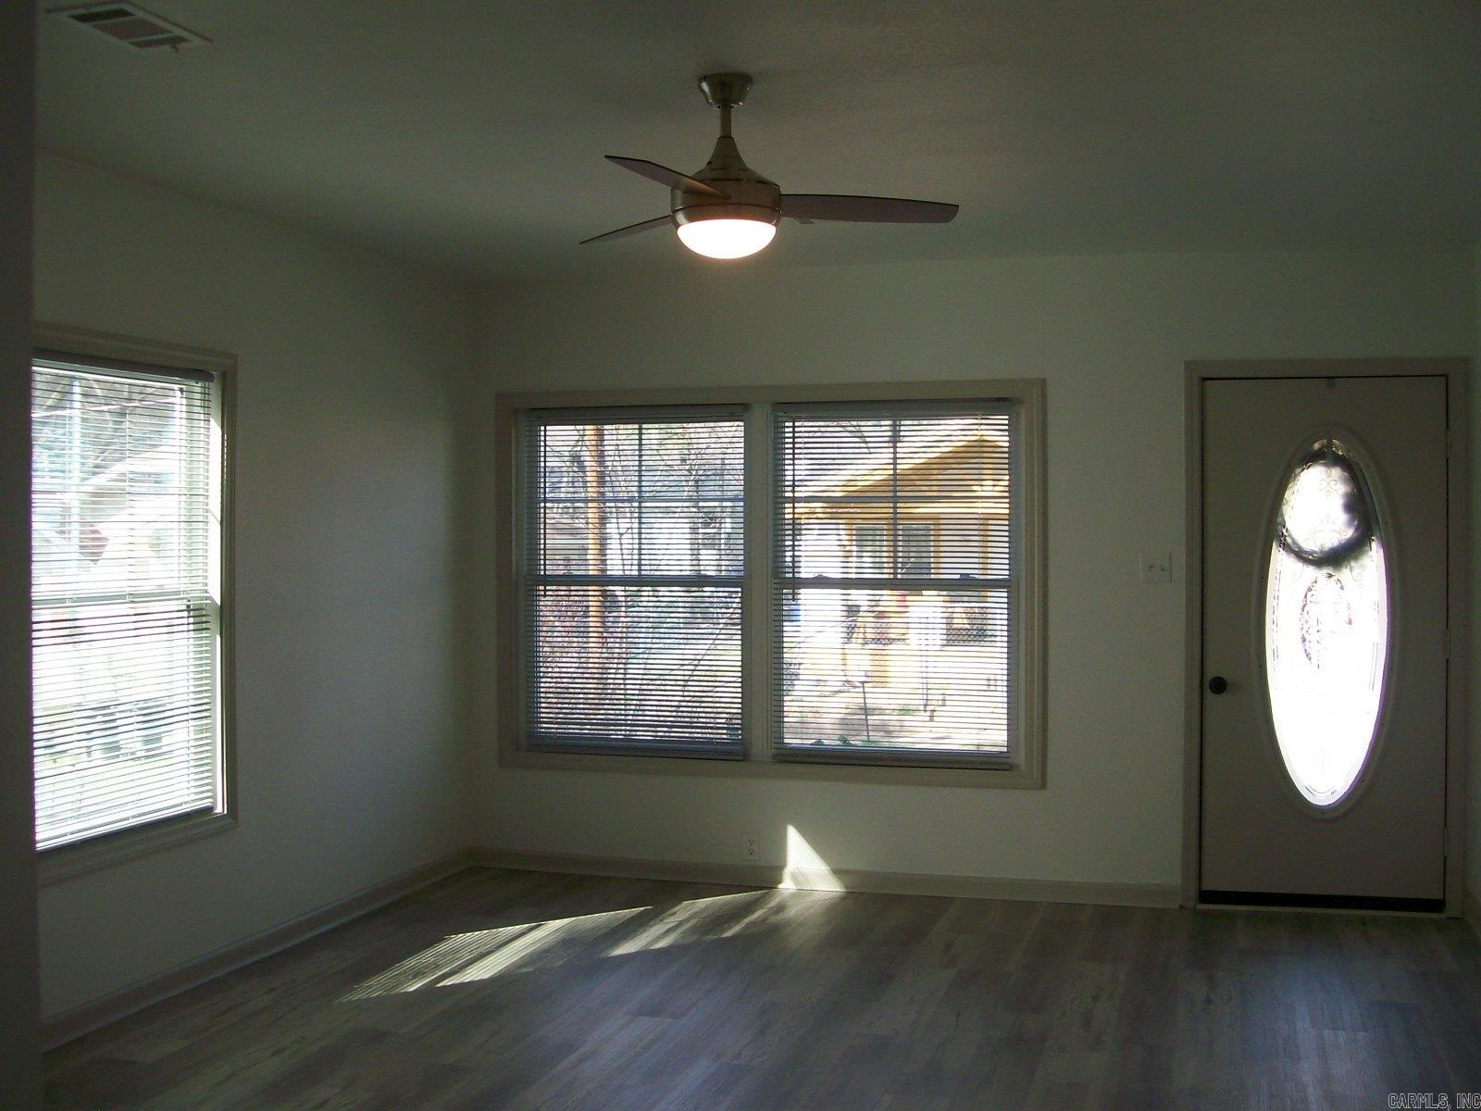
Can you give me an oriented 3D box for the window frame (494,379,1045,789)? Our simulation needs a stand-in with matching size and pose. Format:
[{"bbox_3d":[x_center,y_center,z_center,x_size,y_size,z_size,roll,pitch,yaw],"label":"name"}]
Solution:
[{"bbox_3d":[0.084,0.112,6.308,2.275,1.560,0.100,0,1,17],"label":"window frame"}]

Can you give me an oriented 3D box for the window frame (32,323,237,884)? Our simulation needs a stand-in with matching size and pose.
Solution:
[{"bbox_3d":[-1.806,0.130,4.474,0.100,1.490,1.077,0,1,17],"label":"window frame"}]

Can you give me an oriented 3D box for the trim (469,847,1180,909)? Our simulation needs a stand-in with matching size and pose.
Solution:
[{"bbox_3d":[0.256,1.309,6.228,2.990,0.093,0.018,0,1,17],"label":"trim"}]

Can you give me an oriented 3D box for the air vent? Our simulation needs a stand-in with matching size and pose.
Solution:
[{"bbox_3d":[-1.257,-1.091,3.204,0.186,0.025,0.292,0,1,17],"label":"air vent"}]

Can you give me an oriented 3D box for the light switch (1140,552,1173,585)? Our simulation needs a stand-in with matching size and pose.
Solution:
[{"bbox_3d":[1.571,0.046,5.824,0.118,0.116,0.015,0,1,17],"label":"light switch"}]

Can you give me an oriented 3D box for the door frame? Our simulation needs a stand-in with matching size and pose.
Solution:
[{"bbox_3d":[2.198,0.310,5.783,1.017,2.054,0.120,0,1,17],"label":"door frame"}]

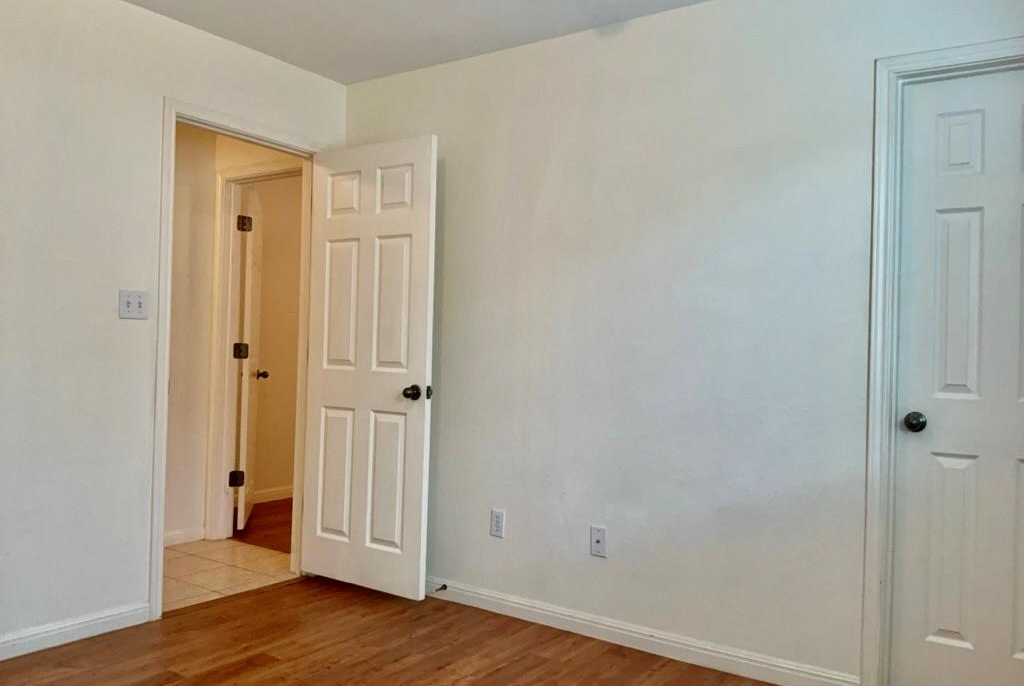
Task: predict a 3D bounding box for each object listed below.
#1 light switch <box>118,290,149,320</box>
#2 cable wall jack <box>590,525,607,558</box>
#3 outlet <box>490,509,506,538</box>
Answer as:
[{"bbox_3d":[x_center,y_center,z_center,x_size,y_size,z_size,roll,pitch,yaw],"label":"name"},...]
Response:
[{"bbox_3d":[-1.494,-0.150,3.151,0.015,0.114,0.116,1,-1,36],"label":"light switch"},{"bbox_3d":[0.344,0.787,3.158,0.070,0.114,0.010,1,-1,34],"label":"cable wall jack"},{"bbox_3d":[-0.060,0.778,3.430,0.070,0.114,0.010,1,-1,34],"label":"outlet"}]

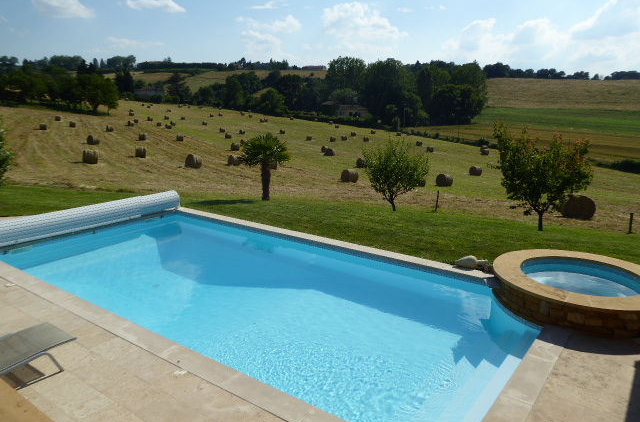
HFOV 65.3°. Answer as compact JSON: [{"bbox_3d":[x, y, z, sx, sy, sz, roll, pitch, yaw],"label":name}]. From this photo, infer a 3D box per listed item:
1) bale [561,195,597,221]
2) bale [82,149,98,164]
[{"bbox_3d":[14.301,-0.198,27.691,1.280,1.250,1.200,0,13,-2],"label":"bale"},{"bbox_3d":[-22.894,-5.343,49.877,1.200,1.250,1.280,-8,16,-32],"label":"bale"}]

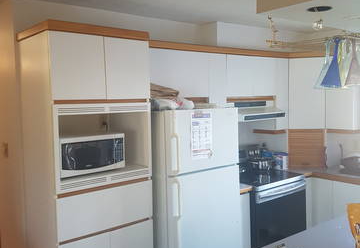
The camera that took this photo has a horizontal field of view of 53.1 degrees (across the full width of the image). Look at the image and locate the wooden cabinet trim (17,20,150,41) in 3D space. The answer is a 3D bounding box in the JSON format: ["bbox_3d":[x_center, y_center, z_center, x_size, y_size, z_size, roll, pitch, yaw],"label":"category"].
[{"bbox_3d":[-0.650,-0.581,2.411,0.679,0.059,0.616,-5,7,-39],"label":"wooden cabinet trim"}]

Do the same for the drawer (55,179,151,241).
[{"bbox_3d":[-0.604,0.529,2.477,0.664,0.274,0.490,-5,7,-39],"label":"drawer"}]

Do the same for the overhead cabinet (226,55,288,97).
[{"bbox_3d":[0.709,-0.478,3.735,0.963,0.408,0.305,-5,7,-39],"label":"overhead cabinet"}]

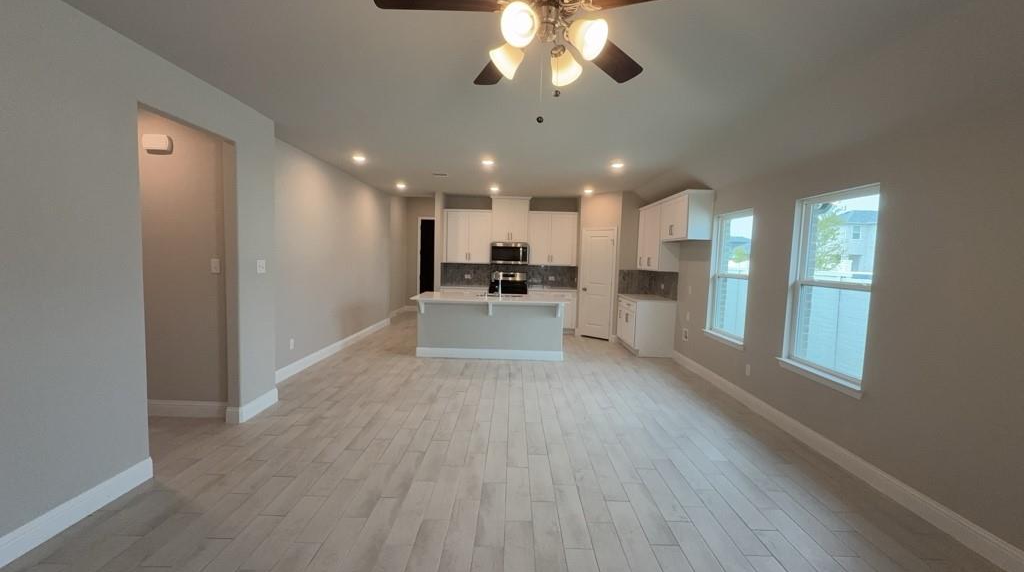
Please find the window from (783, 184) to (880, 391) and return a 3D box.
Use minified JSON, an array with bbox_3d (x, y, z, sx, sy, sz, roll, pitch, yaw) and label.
[{"bbox_3d":[2.670,0.001,3.482,0.130,1.525,0.920,2,4,0],"label":"window"}]

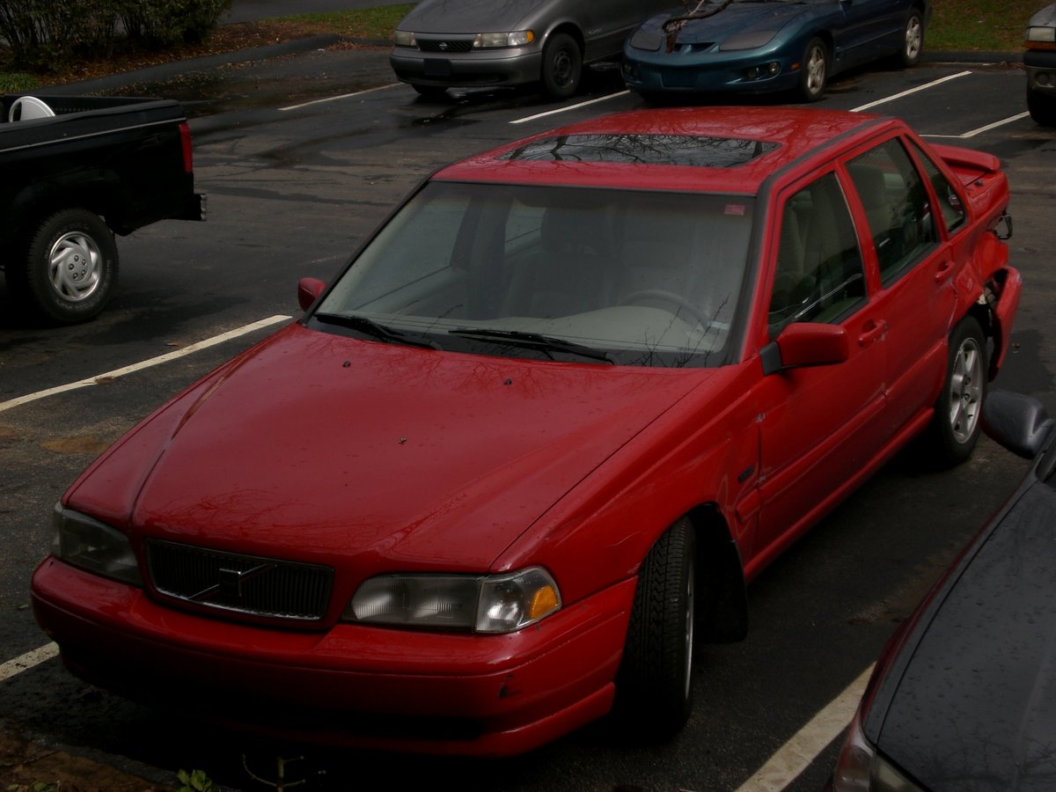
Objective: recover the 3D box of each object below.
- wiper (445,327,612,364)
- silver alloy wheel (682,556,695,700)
[{"bbox_3d":[0.010,-0.152,5.729,0.660,0.055,0.070,10,20,38],"label":"wiper"},{"bbox_3d":[0.358,0.641,5.265,0.180,0.425,0.425,0,16,9],"label":"silver alloy wheel"}]

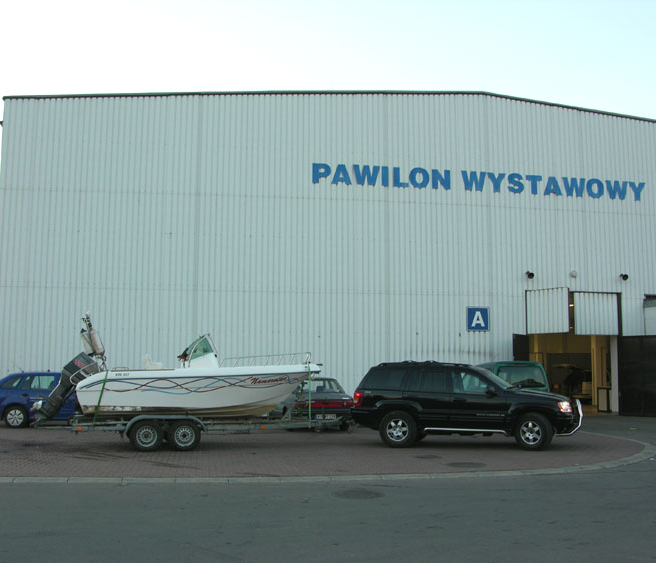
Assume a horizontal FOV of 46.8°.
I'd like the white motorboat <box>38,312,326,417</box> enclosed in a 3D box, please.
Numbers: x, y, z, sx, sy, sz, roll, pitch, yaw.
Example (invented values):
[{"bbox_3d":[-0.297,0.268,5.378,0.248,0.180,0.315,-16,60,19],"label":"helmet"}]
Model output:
[{"bbox_3d":[-3.141,1.849,16.305,5.963,2.205,2.100,1,-6,-7],"label":"white motorboat"}]

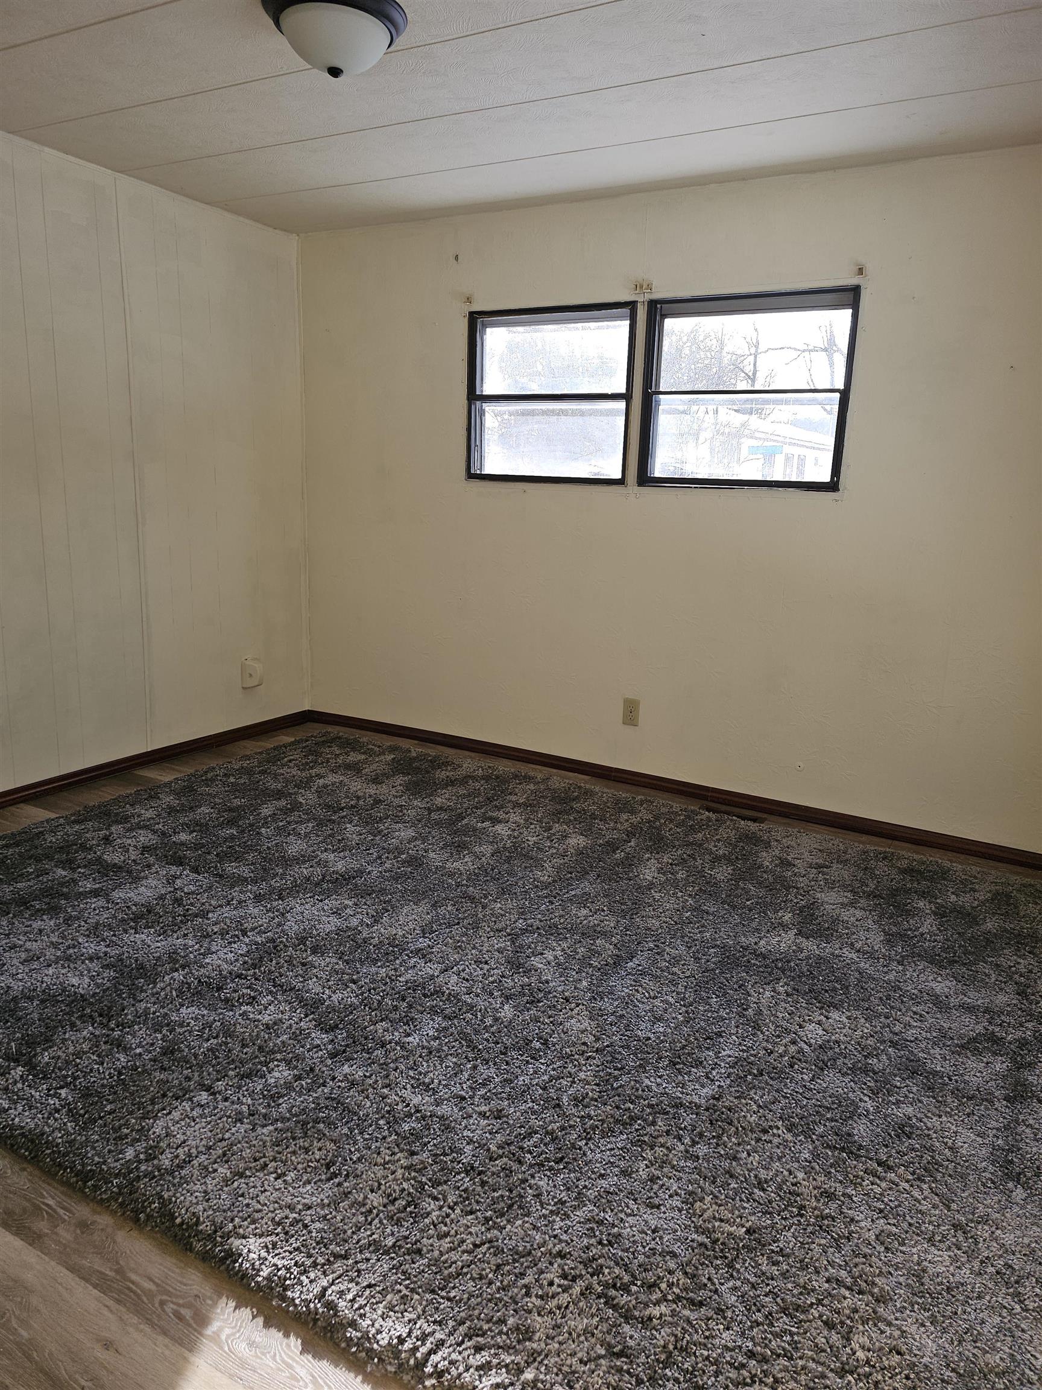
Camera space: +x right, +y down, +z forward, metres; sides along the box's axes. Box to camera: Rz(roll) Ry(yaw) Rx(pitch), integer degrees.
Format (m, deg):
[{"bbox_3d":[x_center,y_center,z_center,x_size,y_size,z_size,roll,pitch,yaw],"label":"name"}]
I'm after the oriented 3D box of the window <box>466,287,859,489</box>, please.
[{"bbox_3d":[0.467,-1.153,3.561,1.555,0.678,0.090,9,15,28],"label":"window"}]

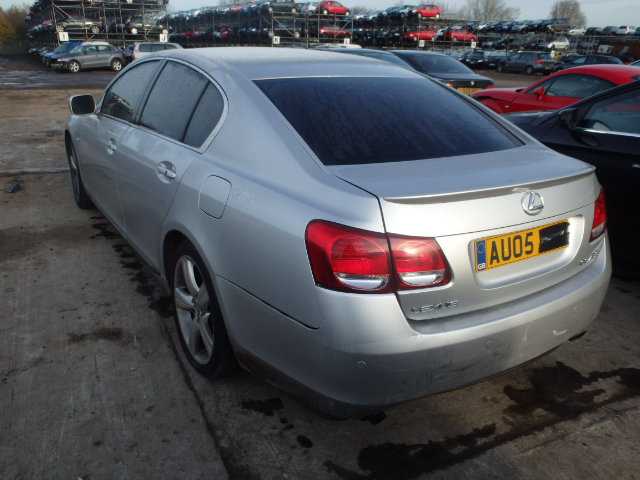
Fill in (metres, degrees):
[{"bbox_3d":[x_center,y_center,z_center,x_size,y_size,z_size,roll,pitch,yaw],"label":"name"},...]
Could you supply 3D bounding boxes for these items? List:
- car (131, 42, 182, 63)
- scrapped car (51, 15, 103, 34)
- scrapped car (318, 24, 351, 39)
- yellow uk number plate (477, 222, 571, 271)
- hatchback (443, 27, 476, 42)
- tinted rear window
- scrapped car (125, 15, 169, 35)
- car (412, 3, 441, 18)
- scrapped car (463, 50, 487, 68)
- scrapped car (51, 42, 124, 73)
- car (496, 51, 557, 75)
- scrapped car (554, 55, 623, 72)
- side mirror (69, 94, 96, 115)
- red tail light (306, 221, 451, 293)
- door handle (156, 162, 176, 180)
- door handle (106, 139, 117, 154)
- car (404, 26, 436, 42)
[{"bbox_3d":[-9.872,-11.971,33.957,4.600,1.700,1.790,-7,22,-21],"label":"car"},{"bbox_3d":[-19.081,-16.921,40.650,3.900,1.400,1.740,-10,23,-26],"label":"scrapped car"},{"bbox_3d":[1.691,-21.285,52.850,3.700,1.380,1.650,-6,22,-21],"label":"scrapped car"},{"bbox_3d":[0.721,0.014,1.810,0.520,0.111,0.020,-11,14,-32],"label":"yellow uk number plate"},{"bbox_3d":[15.020,-21.794,54.959,3.800,1.420,1.660,-8,23,-25],"label":"hatchback"},{"bbox_3d":[0.310,-0.578,2.292,1.140,0.100,0.730,-11,46,-32],"label":"tinted rear window"},{"bbox_3d":[-14.113,-17.775,42.862,3.850,1.430,1.670,-7,22,-21],"label":"scrapped car"},{"bbox_3d":[10.977,-23.663,53.612,3.650,1.430,1.650,-11,24,-29],"label":"car"},{"bbox_3d":[12.157,-14.064,40.431,1.680,1.460,3.950,9,22,18],"label":"scrapped car"},{"bbox_3d":[-14.140,-11.186,31.736,4.350,1.580,1.820,-15,27,-38],"label":"scrapped car"},{"bbox_3d":[14.236,-12.289,35.869,1.760,1.490,4.200,-9,23,-26],"label":"car"},{"bbox_3d":[17.214,-11.045,33.207,1.770,1.420,4.350,-18,28,-41],"label":"scrapped car"},{"bbox_3d":[-1.654,-0.944,3.599,0.190,0.135,0.115,-11,24,-32],"label":"side mirror"},{"bbox_3d":[0.178,0.041,1.521,0.450,0.205,0.150,-4,21,-15],"label":"red tail light"},{"bbox_3d":[-0.655,-0.291,2.208,0.050,0.065,0.205,-11,24,-32],"label":"door handle"},{"bbox_3d":[-1.226,-0.550,3.043,0.050,0.065,0.205,-11,24,-32],"label":"door handle"},{"bbox_3d":[10.505,-21.588,54.385,3.950,1.340,1.700,-11,24,-29],"label":"car"}]

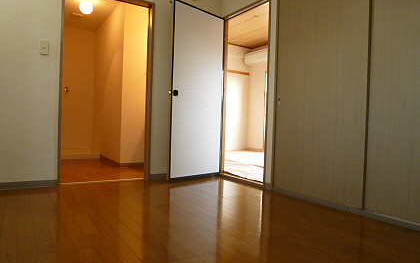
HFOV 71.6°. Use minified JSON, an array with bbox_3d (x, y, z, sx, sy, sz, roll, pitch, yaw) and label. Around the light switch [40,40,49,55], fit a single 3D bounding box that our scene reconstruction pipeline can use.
[{"bbox_3d":[-1.437,-0.730,2.531,0.068,0.120,0.012,1,1,-30],"label":"light switch"}]

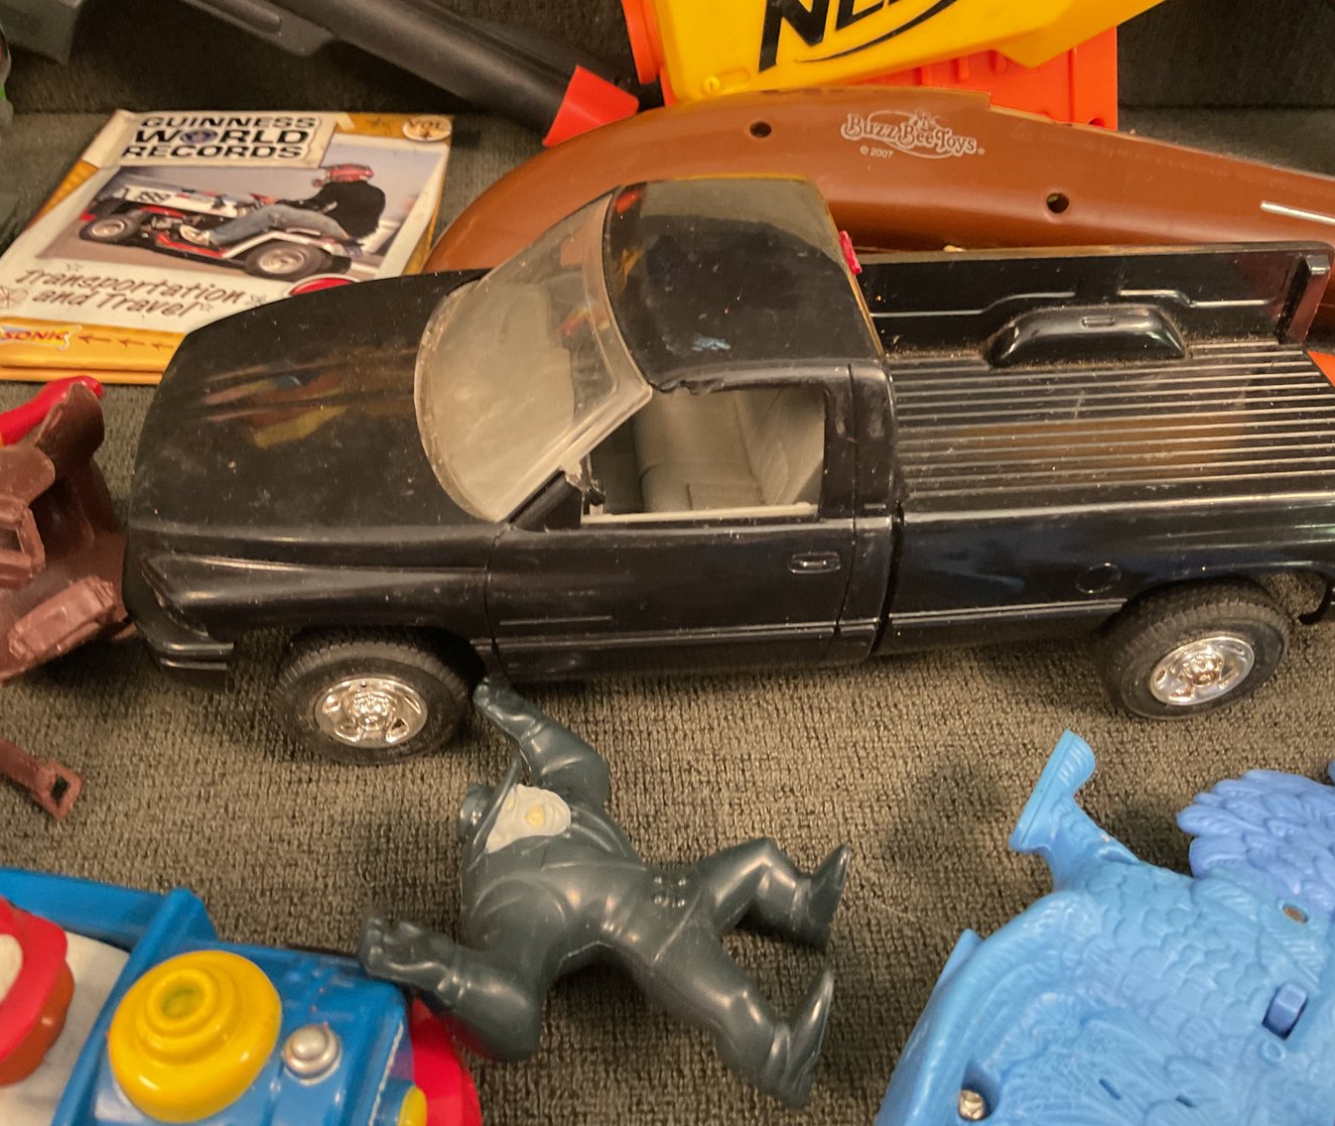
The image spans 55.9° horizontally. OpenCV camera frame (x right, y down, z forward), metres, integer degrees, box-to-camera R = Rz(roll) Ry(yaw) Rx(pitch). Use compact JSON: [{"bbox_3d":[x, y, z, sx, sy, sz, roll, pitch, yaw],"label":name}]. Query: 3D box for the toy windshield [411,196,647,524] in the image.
[{"bbox_3d":[-0.023,-0.036,0.204,0.039,0.008,0.069,-28,40,20],"label":"toy windshield"}]

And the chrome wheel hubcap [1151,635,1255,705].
[{"bbox_3d":[0.093,0.019,0.218,0.018,0.018,0.004,-3,44,-3],"label":"chrome wheel hubcap"}]

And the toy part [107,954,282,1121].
[{"bbox_3d":[-0.057,0.056,0.151,0.020,0.013,0.020,-3,44,-3],"label":"toy part"}]

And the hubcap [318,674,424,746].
[{"bbox_3d":[-0.049,0.026,0.210,0.018,0.018,0.004,-3,44,-3],"label":"hubcap"}]

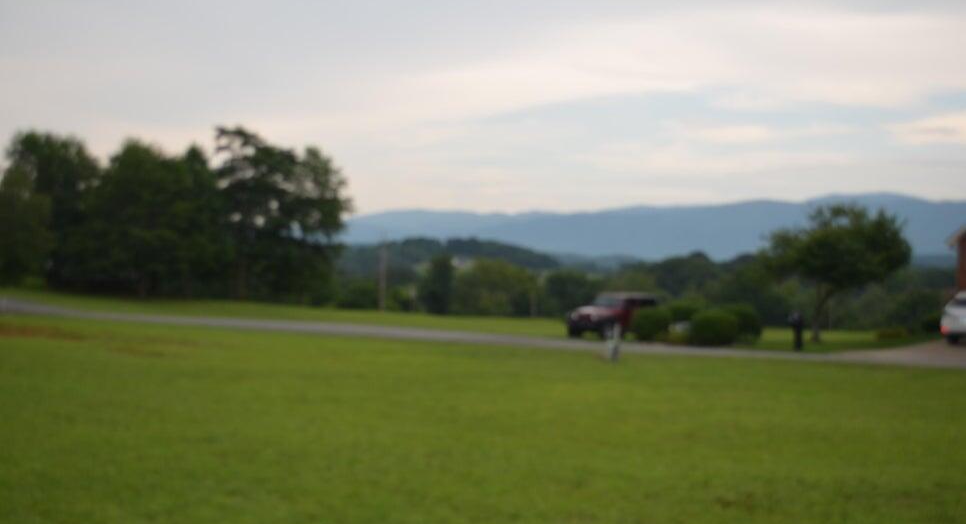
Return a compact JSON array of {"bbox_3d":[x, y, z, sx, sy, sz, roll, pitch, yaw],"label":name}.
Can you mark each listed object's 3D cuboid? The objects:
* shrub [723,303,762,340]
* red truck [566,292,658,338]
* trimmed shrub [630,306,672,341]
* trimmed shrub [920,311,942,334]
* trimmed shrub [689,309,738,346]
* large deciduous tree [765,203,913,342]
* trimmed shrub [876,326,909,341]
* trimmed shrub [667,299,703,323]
[{"bbox_3d":[10.337,2.384,51.500,1.723,1.522,1.700,1,0,0],"label":"shrub"},{"bbox_3d":[5.400,2.110,51.500,1.880,1.830,4.500,1,0,36],"label":"red truck"},{"bbox_3d":[6.620,2.436,50.500,1.650,1.375,1.650,1,0,0],"label":"trimmed shrub"},{"bbox_3d":[18.493,2.536,53.000,0.990,0.907,1.100,1,0,0],"label":"trimmed shrub"},{"bbox_3d":[8.876,2.522,49.500,1.925,1.463,1.900,1,0,0],"label":"trimmed shrub"},{"bbox_3d":[15.444,0.479,56.000,6.361,5.969,6.300,1,0,0],"label":"large deciduous tree"},{"bbox_3d":[16.407,2.865,51.500,1.282,0.561,1.100,1,0,0],"label":"trimmed shrub"},{"bbox_3d":[8.387,2.372,53.500,1.582,1.540,1.600,1,0,0],"label":"trimmed shrub"}]

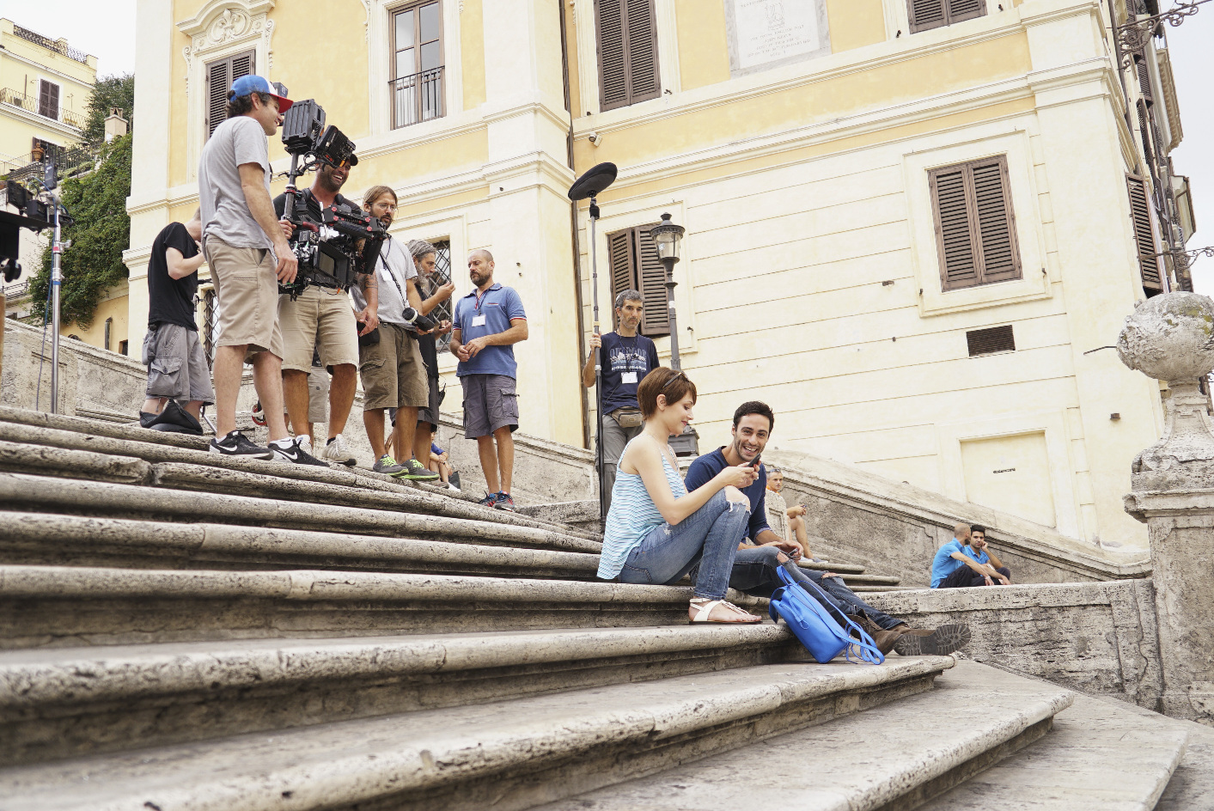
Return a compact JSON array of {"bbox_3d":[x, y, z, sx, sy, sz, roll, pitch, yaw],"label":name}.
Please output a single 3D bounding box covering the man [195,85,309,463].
[{"bbox_3d":[-1.527,-0.633,4.620,0.520,1.788,0.500,-13,-15,40],"label":"man"}]

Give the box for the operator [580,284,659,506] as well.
[{"bbox_3d":[0.100,0.073,7.165,0.530,1.789,0.380,-2,-11,-9],"label":"operator"}]

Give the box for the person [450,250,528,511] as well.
[{"bbox_3d":[-0.808,-0.202,7.152,0.540,1.811,0.380,-9,-12,25],"label":"person"}]

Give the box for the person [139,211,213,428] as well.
[{"bbox_3d":[-2.459,-0.431,6.032,0.460,1.660,0.480,-2,-11,-6],"label":"person"}]

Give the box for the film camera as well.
[{"bbox_3d":[-1.496,-1.111,5.641,0.460,1.081,0.380,-11,-13,34],"label":"film camera"}]

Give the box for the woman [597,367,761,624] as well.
[{"bbox_3d":[0.274,0.327,3.900,0.640,0.948,0.430,-7,-12,17],"label":"woman"}]

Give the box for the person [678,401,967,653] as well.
[{"bbox_3d":[0.830,0.458,4.150,0.520,1.040,1.120,6,-15,-40],"label":"person"}]

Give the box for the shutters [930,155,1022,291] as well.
[{"bbox_3d":[5.587,-2.765,15.908,1.153,1.970,0.090,-8,-12,22],"label":"shutters"}]

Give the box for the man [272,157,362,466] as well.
[{"bbox_3d":[-1.524,-0.551,5.650,0.580,1.754,0.450,2,-13,-26],"label":"man"}]

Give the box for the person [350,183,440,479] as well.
[{"bbox_3d":[-1.272,-0.469,6.271,0.520,1.805,0.420,6,-14,-40],"label":"person"}]

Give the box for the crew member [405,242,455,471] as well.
[{"bbox_3d":[-1.171,-0.289,6.850,0.420,1.707,0.480,-3,-11,0],"label":"crew member"}]

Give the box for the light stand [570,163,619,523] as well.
[{"bbox_3d":[-0.034,-0.404,7.056,0.350,2.636,0.350,-10,-13,30],"label":"light stand"}]

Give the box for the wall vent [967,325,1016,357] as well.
[{"bbox_3d":[5.387,-0.896,14.673,0.610,0.357,0.060,-8,-11,23],"label":"wall vent"}]

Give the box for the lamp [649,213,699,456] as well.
[{"bbox_3d":[0.882,-0.956,13.600,0.450,3.281,0.450,-3,-11,-1],"label":"lamp"}]

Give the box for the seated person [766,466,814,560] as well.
[{"bbox_3d":[2.194,1.285,12.379,0.750,1.118,0.520,-10,-13,32],"label":"seated person"}]

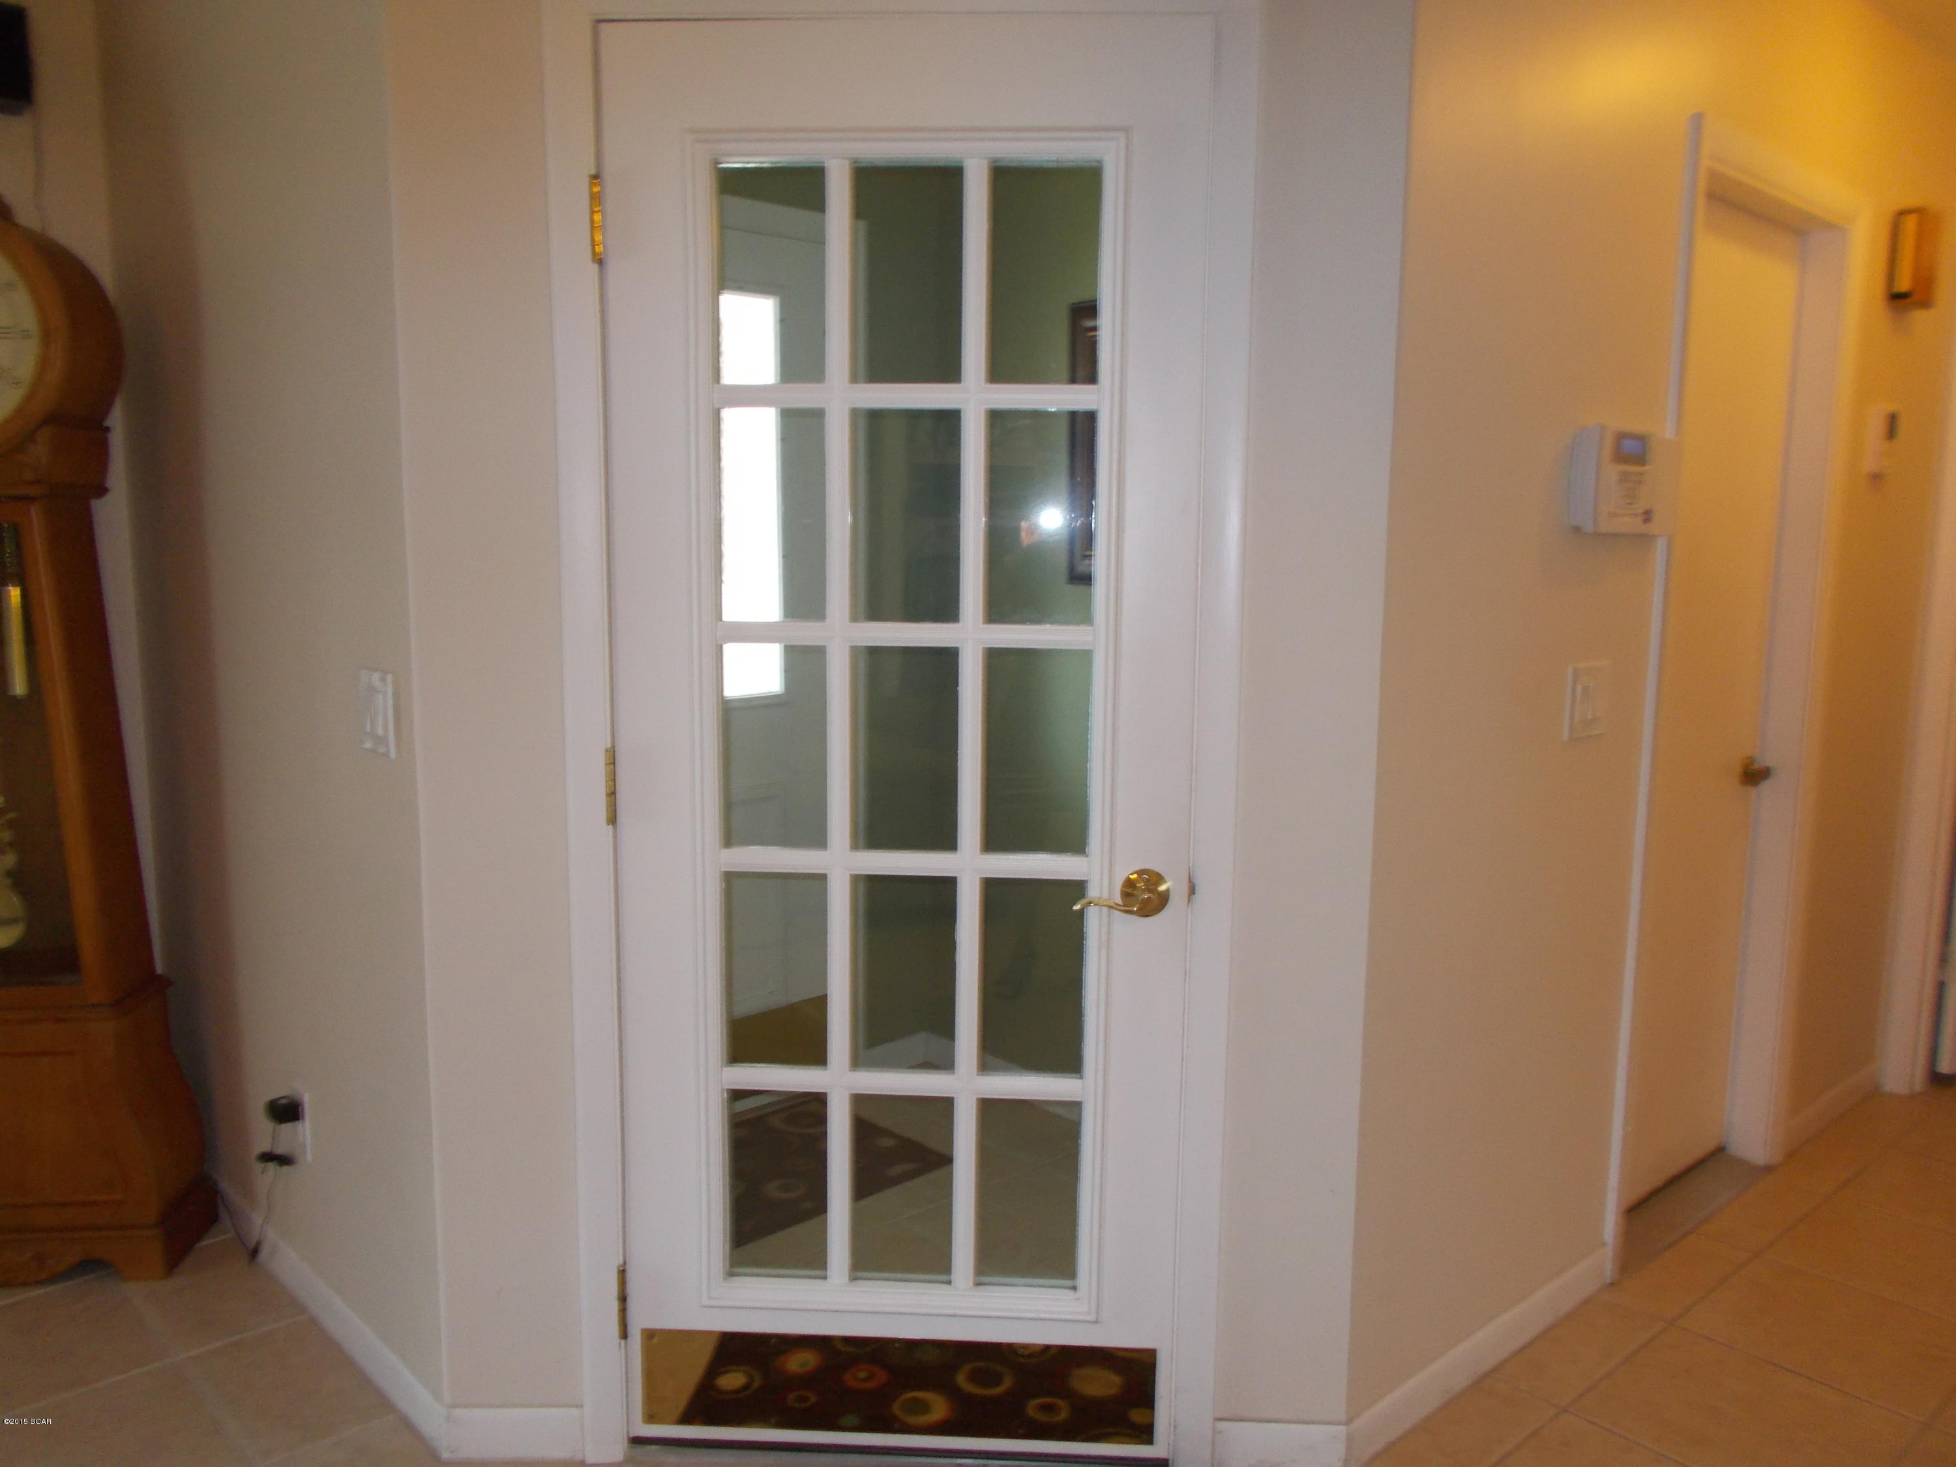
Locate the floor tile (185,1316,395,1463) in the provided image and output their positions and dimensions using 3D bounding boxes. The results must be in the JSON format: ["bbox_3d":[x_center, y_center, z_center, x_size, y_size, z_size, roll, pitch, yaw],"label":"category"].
[{"bbox_3d":[-1.135,1.068,2.401,0.203,0.012,0.393,-7,11,-44],"label":"floor tile"}]

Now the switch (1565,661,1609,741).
[{"bbox_3d":[1.017,-0.057,2.453,0.123,0.124,0.014,-6,10,-42],"label":"switch"}]

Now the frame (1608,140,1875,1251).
[{"bbox_3d":[1.481,-0.047,2.957,0.881,2.105,0.138,-6,10,-42],"label":"frame"}]

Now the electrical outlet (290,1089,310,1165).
[{"bbox_3d":[-1.165,0.666,2.528,0.012,0.120,0.076,-7,11,-44],"label":"electrical outlet"}]

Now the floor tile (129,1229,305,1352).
[{"bbox_3d":[-1.408,1.027,2.688,0.208,0.012,0.402,-7,11,-44],"label":"floor tile"}]

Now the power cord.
[{"bbox_3d":[-1.341,0.809,2.691,0.065,0.420,0.440,-7,11,-44],"label":"power cord"}]

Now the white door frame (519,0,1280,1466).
[{"bbox_3d":[-0.111,0.039,2.107,0.943,2.126,0.115,1,8,2],"label":"white door frame"}]

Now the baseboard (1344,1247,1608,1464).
[{"bbox_3d":[0.857,1.031,2.466,0.841,0.084,0.013,-6,10,-42],"label":"baseboard"}]

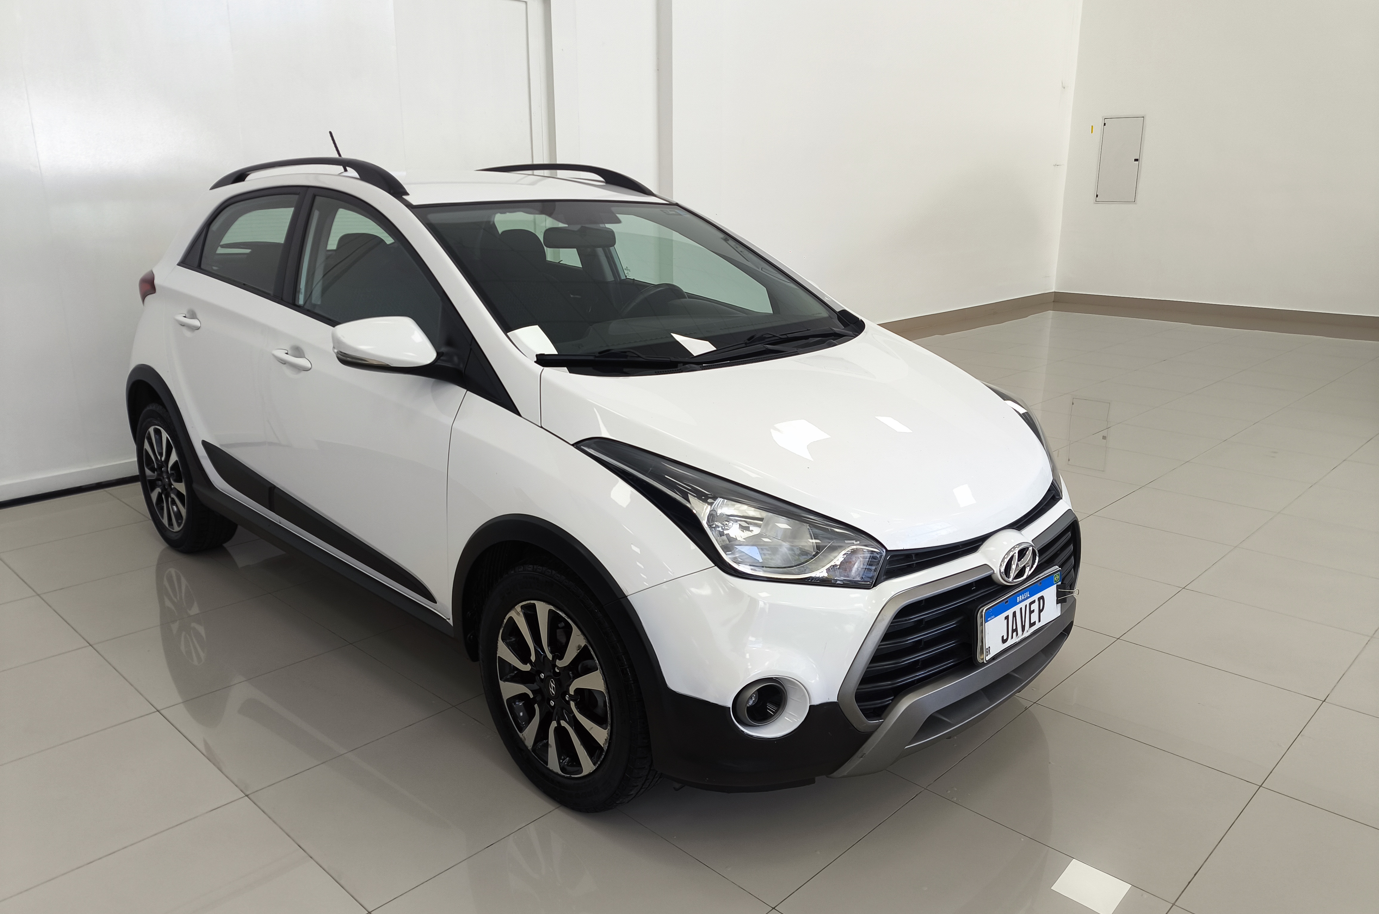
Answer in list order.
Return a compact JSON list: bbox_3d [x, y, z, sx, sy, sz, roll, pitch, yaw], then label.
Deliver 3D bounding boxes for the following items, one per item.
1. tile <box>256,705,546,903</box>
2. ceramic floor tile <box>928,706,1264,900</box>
[{"bbox_3d":[-0.675,0.846,2.495,0.598,0.010,0.598,15,21,42],"label":"tile"},{"bbox_3d":[1.014,0.833,2.494,0.597,0.012,0.597,14,21,42],"label":"ceramic floor tile"}]

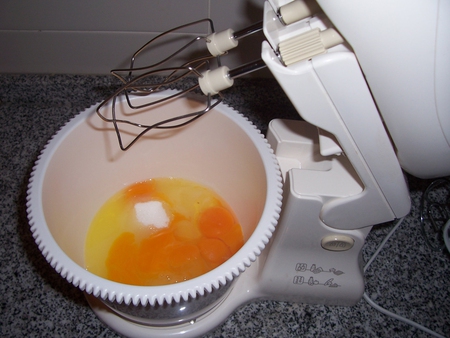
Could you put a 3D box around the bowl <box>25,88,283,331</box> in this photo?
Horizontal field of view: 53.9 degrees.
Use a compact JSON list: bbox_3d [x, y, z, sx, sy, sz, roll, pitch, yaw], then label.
[{"bbox_3d":[-0.063,0.050,0.450,0.219,0.145,0.219,5,55,0],"label":"bowl"}]

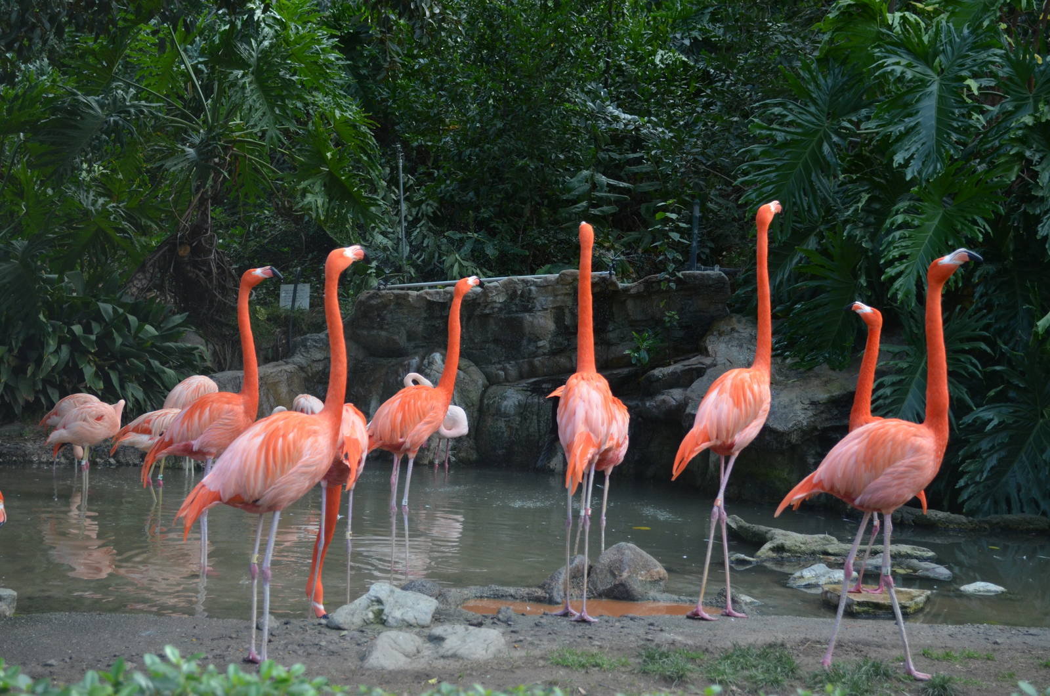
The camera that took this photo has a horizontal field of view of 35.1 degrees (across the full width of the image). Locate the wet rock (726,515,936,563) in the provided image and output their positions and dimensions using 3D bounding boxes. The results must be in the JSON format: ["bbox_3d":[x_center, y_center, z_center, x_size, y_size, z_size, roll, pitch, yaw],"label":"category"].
[{"bbox_3d":[1.446,0.910,7.850,1.020,0.180,0.420,1,3,14],"label":"wet rock"}]

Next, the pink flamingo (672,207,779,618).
[{"bbox_3d":[0.710,0.221,5.920,0.500,1.450,0.250,-3,4,-44],"label":"pink flamingo"}]

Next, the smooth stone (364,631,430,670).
[{"bbox_3d":[-0.408,0.963,5.270,0.210,0.100,0.190,0,3,0],"label":"smooth stone"}]

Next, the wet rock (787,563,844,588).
[{"bbox_3d":[1.262,0.972,7.080,0.280,0.100,0.200,0,3,0],"label":"wet rock"}]

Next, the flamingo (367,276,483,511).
[{"bbox_3d":[-0.456,0.344,7.350,0.550,1.280,0.270,-2,4,-28],"label":"flamingo"}]

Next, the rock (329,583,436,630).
[{"bbox_3d":[-0.472,0.853,5.470,0.360,0.140,0.250,0,1,0],"label":"rock"}]

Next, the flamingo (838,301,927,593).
[{"bbox_3d":[1.456,0.402,6.750,0.430,1.160,0.240,2,4,25],"label":"flamingo"}]

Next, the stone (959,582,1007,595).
[{"bbox_3d":[1.698,0.891,6.150,0.165,0.050,0.120,0,1,0],"label":"stone"}]

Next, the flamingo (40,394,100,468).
[{"bbox_3d":[-2.859,0.579,10.600,0.480,0.600,0.250,0,1,-7],"label":"flamingo"}]

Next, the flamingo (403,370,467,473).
[{"bbox_3d":[-0.600,0.526,10.700,0.500,0.740,0.270,0,1,12],"label":"flamingo"}]

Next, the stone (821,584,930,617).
[{"bbox_3d":[1.231,0.886,5.830,0.360,0.060,0.360,0,1,0],"label":"stone"}]

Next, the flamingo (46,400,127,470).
[{"bbox_3d":[-2.703,0.588,10.200,0.480,0.580,0.250,0,1,-7],"label":"flamingo"}]

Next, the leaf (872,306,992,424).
[{"bbox_3d":[2.229,0.092,9.100,0.650,0.650,0.330,0,3,9],"label":"leaf"}]

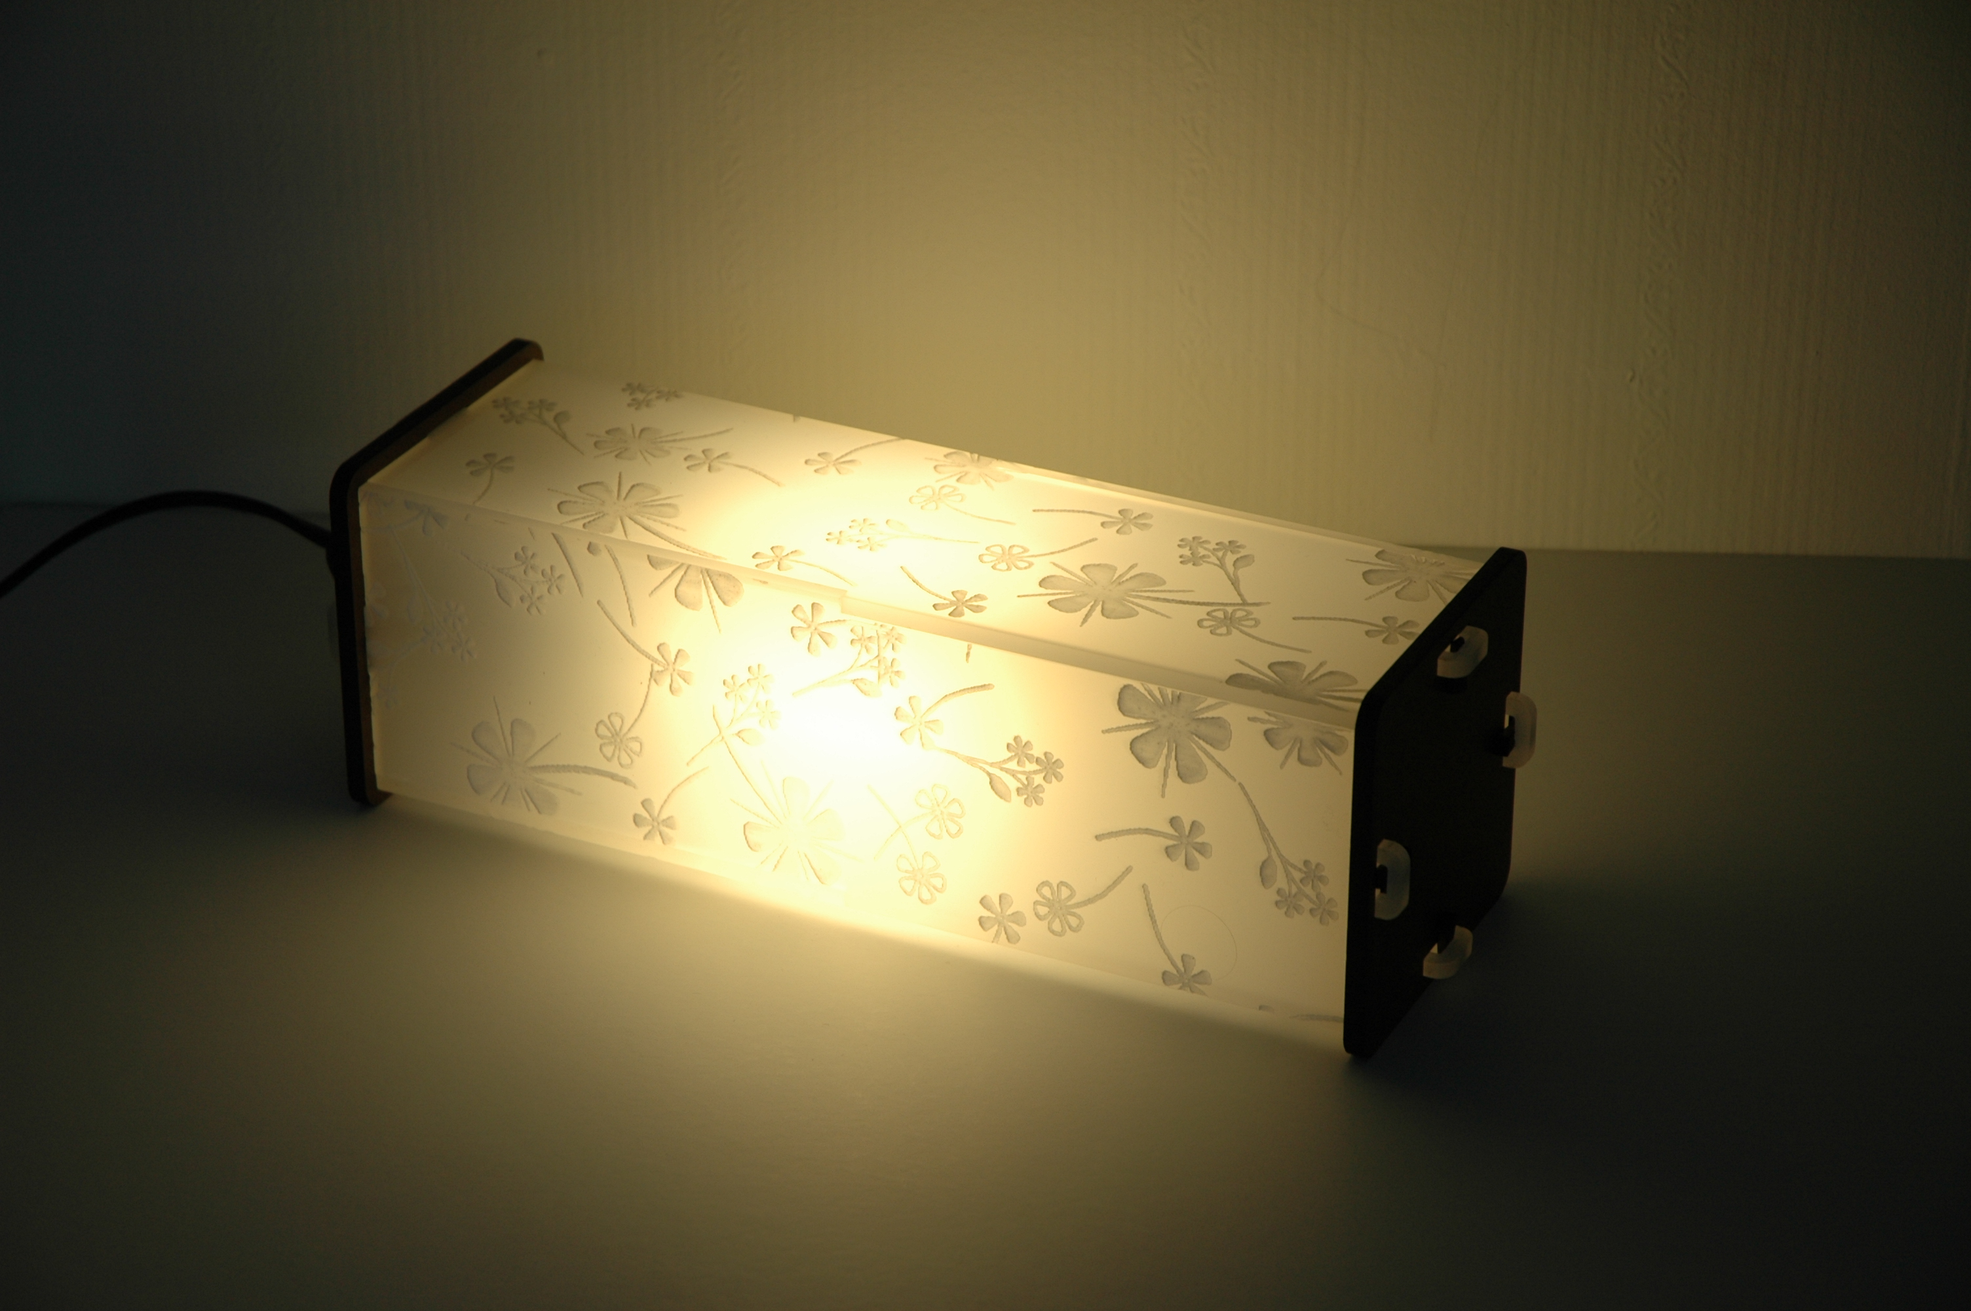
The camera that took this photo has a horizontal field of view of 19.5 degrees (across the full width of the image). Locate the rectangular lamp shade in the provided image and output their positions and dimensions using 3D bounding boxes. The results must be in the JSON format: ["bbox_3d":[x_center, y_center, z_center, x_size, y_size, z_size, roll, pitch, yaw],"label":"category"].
[{"bbox_3d":[-0.017,0.007,1.563,0.295,0.094,0.094,13,30,23],"label":"rectangular lamp shade"}]

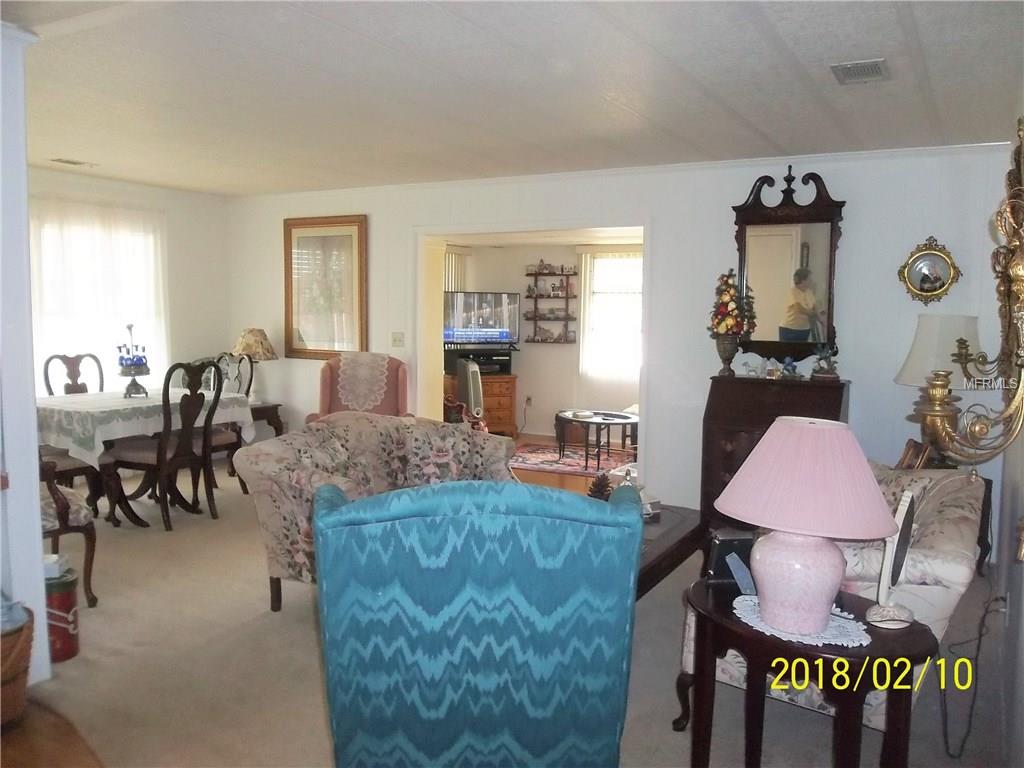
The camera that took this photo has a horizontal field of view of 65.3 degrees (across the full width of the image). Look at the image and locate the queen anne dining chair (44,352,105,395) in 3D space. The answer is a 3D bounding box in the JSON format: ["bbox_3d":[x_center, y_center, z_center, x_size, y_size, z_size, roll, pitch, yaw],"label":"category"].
[{"bbox_3d":[-3.072,0.309,5.917,0.550,1.050,0.540,4,6,30],"label":"queen anne dining chair"}]

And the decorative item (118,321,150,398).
[{"bbox_3d":[-2.509,-0.156,5.293,0.210,0.490,0.210,4,6,30],"label":"decorative item"}]

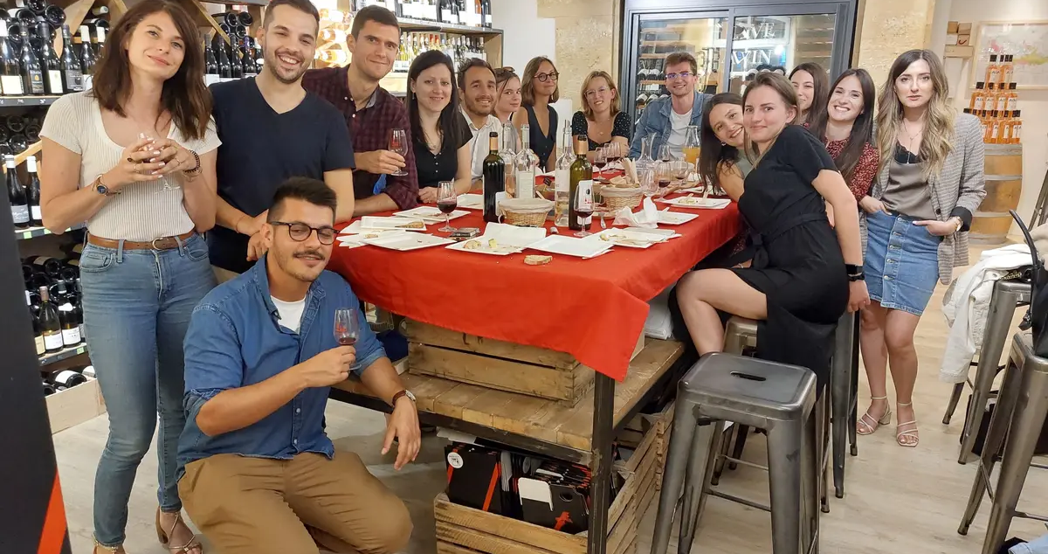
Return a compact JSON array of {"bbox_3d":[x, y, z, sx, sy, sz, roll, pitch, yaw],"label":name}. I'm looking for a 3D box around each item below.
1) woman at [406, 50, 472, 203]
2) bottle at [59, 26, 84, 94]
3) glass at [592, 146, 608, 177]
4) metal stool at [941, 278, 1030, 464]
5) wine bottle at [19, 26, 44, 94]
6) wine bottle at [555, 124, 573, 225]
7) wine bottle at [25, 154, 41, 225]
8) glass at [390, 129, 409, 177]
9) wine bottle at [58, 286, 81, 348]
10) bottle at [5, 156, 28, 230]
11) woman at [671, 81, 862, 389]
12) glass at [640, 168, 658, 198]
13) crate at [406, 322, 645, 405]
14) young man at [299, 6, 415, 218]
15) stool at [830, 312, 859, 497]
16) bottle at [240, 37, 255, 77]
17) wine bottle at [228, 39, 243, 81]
[{"bbox_3d":[-0.308,-0.119,2.860,0.480,1.400,0.480,-3,15,-13],"label":"woman"},{"bbox_3d":[-2.001,-0.963,3.347,0.078,0.291,0.078,8,16,27],"label":"bottle"},{"bbox_3d":[0.386,-0.584,3.816,0.066,0.156,0.066,0,15,0],"label":"glass"},{"bbox_3d":[2.049,0.363,3.132,0.430,0.760,0.430,6,16,19],"label":"metal stool"},{"bbox_3d":[-2.239,-0.984,3.442,0.080,0.296,0.080,8,17,27],"label":"wine bottle"},{"bbox_3d":[0.145,-0.337,2.521,0.076,0.326,0.076,1,15,0],"label":"wine bottle"},{"bbox_3d":[-2.072,-0.365,3.209,0.078,0.296,0.078,8,16,26],"label":"wine bottle"},{"bbox_3d":[-0.406,-0.406,2.470,0.065,0.155,0.065,-2,15,-12],"label":"glass"},{"bbox_3d":[-2.043,0.162,3.379,0.085,0.293,0.085,8,16,26],"label":"wine bottle"},{"bbox_3d":[-2.130,-0.358,3.171,0.080,0.299,0.080,8,16,27],"label":"bottle"},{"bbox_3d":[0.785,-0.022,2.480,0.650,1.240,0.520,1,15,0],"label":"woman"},{"bbox_3d":[0.479,-0.342,2.897,0.064,0.153,0.064,8,16,25],"label":"glass"},{"bbox_3d":[-0.018,0.177,2.392,0.555,0.230,0.410,7,16,25],"label":"crate"},{"bbox_3d":[-0.612,-0.093,2.740,0.560,1.650,0.450,-7,17,-28],"label":"young man"},{"bbox_3d":[1.090,0.381,2.957,0.420,0.755,0.420,9,17,30],"label":"stool"},{"bbox_3d":[-1.565,-1.212,4.317,0.080,0.296,0.080,8,17,27],"label":"bottle"},{"bbox_3d":[-1.538,-1.147,4.076,0.078,0.297,0.078,7,16,24],"label":"wine bottle"}]

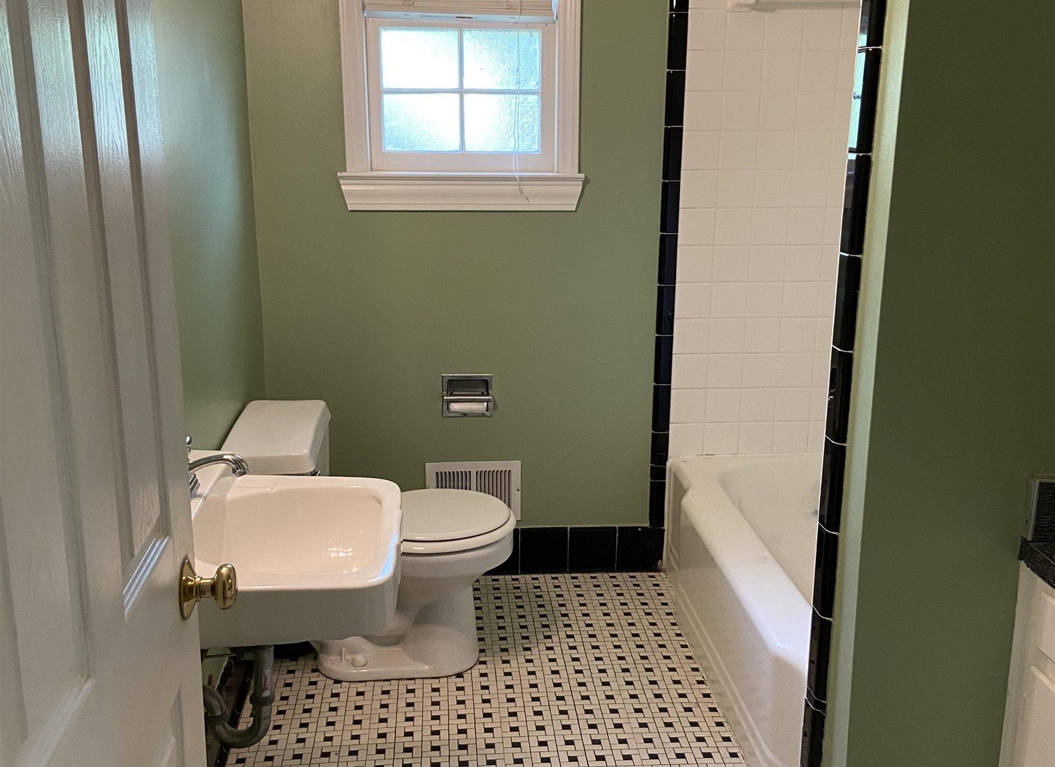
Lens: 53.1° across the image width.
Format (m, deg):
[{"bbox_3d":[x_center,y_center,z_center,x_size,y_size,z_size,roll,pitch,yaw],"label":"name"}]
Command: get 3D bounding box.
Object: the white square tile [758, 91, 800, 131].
[{"bbox_3d":[0.719,-0.780,3.030,0.108,0.108,0.010,-1,15,-4],"label":"white square tile"}]

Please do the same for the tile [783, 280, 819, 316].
[{"bbox_3d":[0.815,-0.250,3.153,0.107,0.107,0.009,-1,15,-5],"label":"tile"}]

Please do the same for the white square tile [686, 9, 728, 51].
[{"bbox_3d":[0.513,-1.006,3.006,0.110,0.110,0.010,-1,15,-5],"label":"white square tile"}]

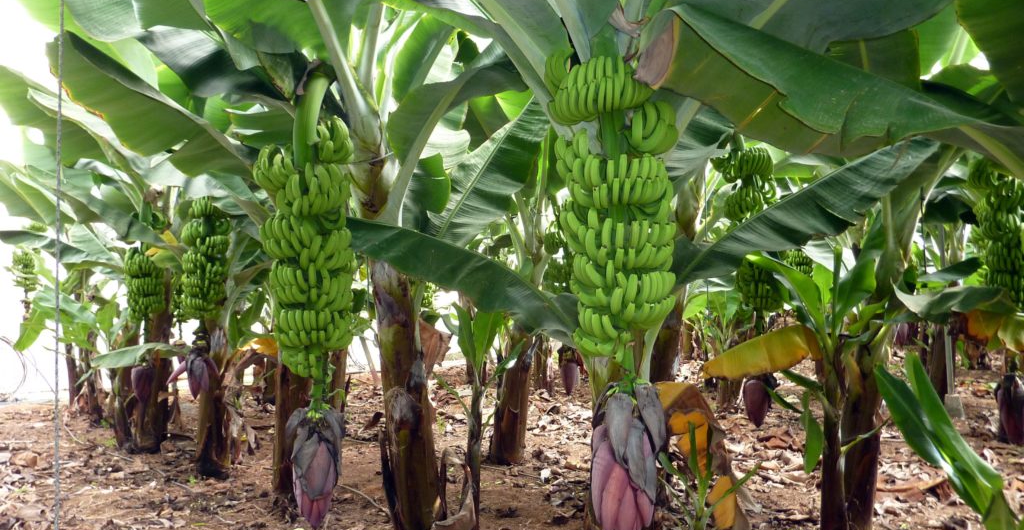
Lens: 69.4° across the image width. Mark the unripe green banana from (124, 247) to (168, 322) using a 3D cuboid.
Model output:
[{"bbox_3d":[-2.870,0.140,5.800,0.320,0.620,0.320,0,-1,0],"label":"unripe green banana"}]

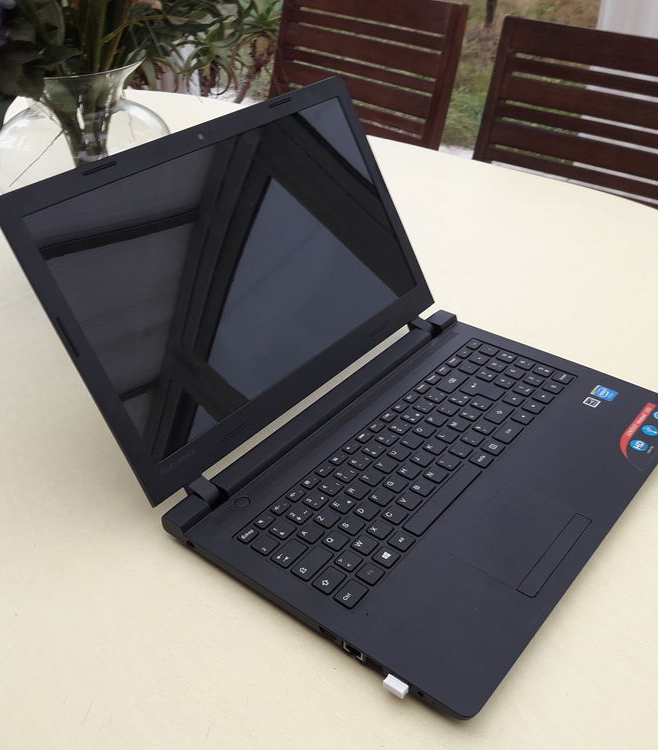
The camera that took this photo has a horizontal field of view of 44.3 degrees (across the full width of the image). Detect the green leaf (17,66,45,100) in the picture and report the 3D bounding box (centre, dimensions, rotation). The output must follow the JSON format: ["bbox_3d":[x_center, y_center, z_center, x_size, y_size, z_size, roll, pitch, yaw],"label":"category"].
[{"bbox_3d":[-0.337,-0.330,0.916,0.036,0.042,0.022,-13,36,-15],"label":"green leaf"}]

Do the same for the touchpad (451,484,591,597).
[{"bbox_3d":[0.137,0.116,0.587,0.071,0.002,0.091,24,42,32],"label":"touchpad"}]

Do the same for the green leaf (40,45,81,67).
[{"bbox_3d":[-0.314,-0.374,0.947,0.054,0.028,0.032,-12,36,-14],"label":"green leaf"}]

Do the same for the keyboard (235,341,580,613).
[{"bbox_3d":[0.079,0.060,0.669,0.109,0.006,0.339,24,42,32],"label":"keyboard"}]

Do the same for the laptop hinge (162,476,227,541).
[{"bbox_3d":[-0.101,0.101,0.618,0.028,0.016,0.049,24,42,32],"label":"laptop hinge"}]

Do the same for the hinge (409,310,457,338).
[{"bbox_3d":[0.107,-0.051,0.826,0.028,0.016,0.047,24,42,32],"label":"hinge"}]

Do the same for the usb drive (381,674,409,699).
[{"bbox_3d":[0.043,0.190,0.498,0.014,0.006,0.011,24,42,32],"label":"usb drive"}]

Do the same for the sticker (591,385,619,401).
[{"bbox_3d":[0.248,0.016,0.726,0.019,0.001,0.015,24,42,32],"label":"sticker"}]

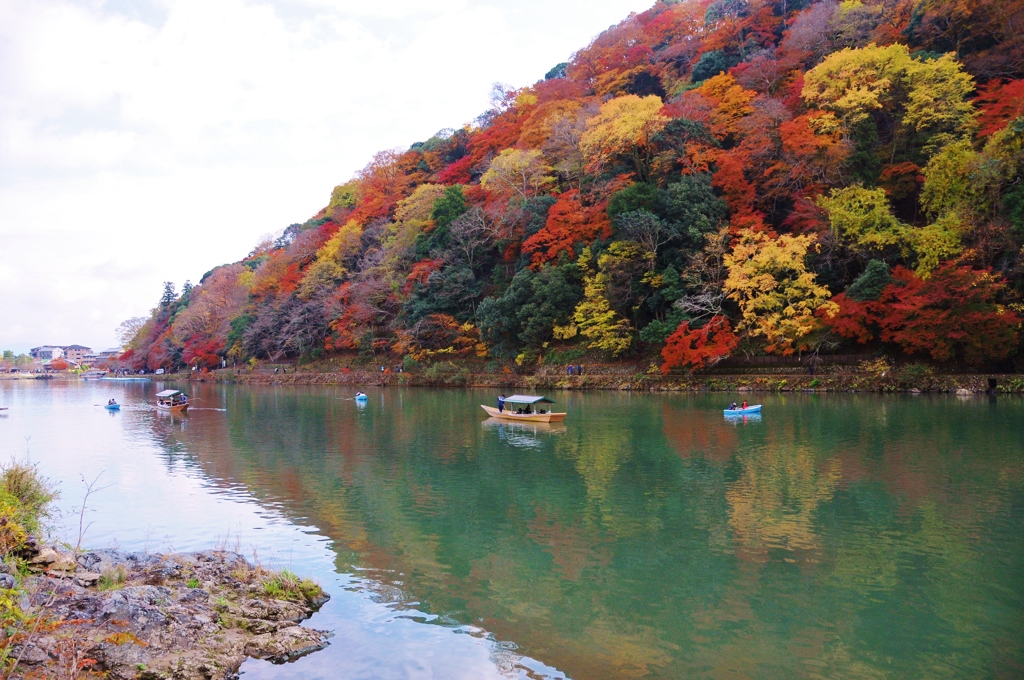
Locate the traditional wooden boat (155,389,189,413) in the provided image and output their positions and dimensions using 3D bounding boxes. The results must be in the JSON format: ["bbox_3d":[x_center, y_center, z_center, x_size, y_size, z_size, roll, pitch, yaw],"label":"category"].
[{"bbox_3d":[-40.818,7.312,92.556,2.350,2.300,9.300,0,-1,-38],"label":"traditional wooden boat"}]

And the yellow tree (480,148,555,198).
[{"bbox_3d":[1.226,-36.898,171.000,16.570,11.130,13.000,-1,-1,1],"label":"yellow tree"}]

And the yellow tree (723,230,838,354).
[{"bbox_3d":[41.308,-7.000,118.000,16.860,19.690,14.000,-1,-1,19],"label":"yellow tree"}]

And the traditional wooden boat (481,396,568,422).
[{"bbox_3d":[0.625,6.236,70.438,2.400,2.300,10.600,0,-2,-41],"label":"traditional wooden boat"}]

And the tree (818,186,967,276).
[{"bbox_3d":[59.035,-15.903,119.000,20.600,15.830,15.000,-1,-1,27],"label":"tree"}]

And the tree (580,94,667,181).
[{"bbox_3d":[21.806,-39.407,150.000,16.720,16.520,15.000,-1,-1,9],"label":"tree"}]

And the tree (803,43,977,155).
[{"bbox_3d":[64.475,-40.735,131.000,26.750,18.940,19.000,-1,-1,27],"label":"tree"}]

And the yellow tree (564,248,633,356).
[{"bbox_3d":[14.999,-6.329,133.000,11.730,19.070,11.000,-1,-1,6],"label":"yellow tree"}]

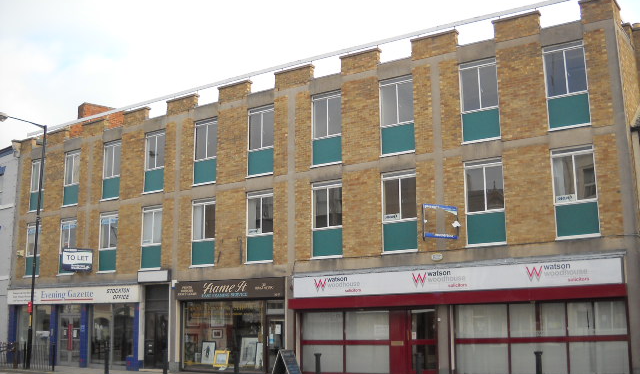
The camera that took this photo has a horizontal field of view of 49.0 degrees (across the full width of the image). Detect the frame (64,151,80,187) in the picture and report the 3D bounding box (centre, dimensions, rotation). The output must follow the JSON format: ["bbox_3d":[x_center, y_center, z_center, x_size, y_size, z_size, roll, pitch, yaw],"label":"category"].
[{"bbox_3d":[-10.903,-0.771,30.951,1.130,1.500,0.100,-8,-14,33],"label":"frame"}]

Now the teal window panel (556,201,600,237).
[{"bbox_3d":[7.048,0.912,19.221,1.181,0.905,0.050,-8,-14,32],"label":"teal window panel"}]

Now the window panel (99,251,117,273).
[{"bbox_3d":[-8.209,2.855,27.206,1.070,0.820,0.060,-8,-14,32],"label":"window panel"}]

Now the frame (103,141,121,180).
[{"bbox_3d":[-9.013,-1.174,30.621,1.220,1.689,0.080,-8,-14,32],"label":"frame"}]

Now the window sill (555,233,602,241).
[{"bbox_3d":[6.681,1.289,18.201,1.215,0.092,0.140,-8,-14,33],"label":"window sill"}]

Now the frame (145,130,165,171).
[{"bbox_3d":[-6.224,-1.359,26.656,1.110,1.470,0.100,-8,-14,32],"label":"frame"}]

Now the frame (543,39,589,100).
[{"bbox_3d":[6.684,-3.218,19.148,1.168,1.540,0.100,-8,-14,33],"label":"frame"}]

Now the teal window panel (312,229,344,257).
[{"bbox_3d":[0.259,1.885,23.697,1.181,0.905,0.050,-8,-14,32],"label":"teal window panel"}]

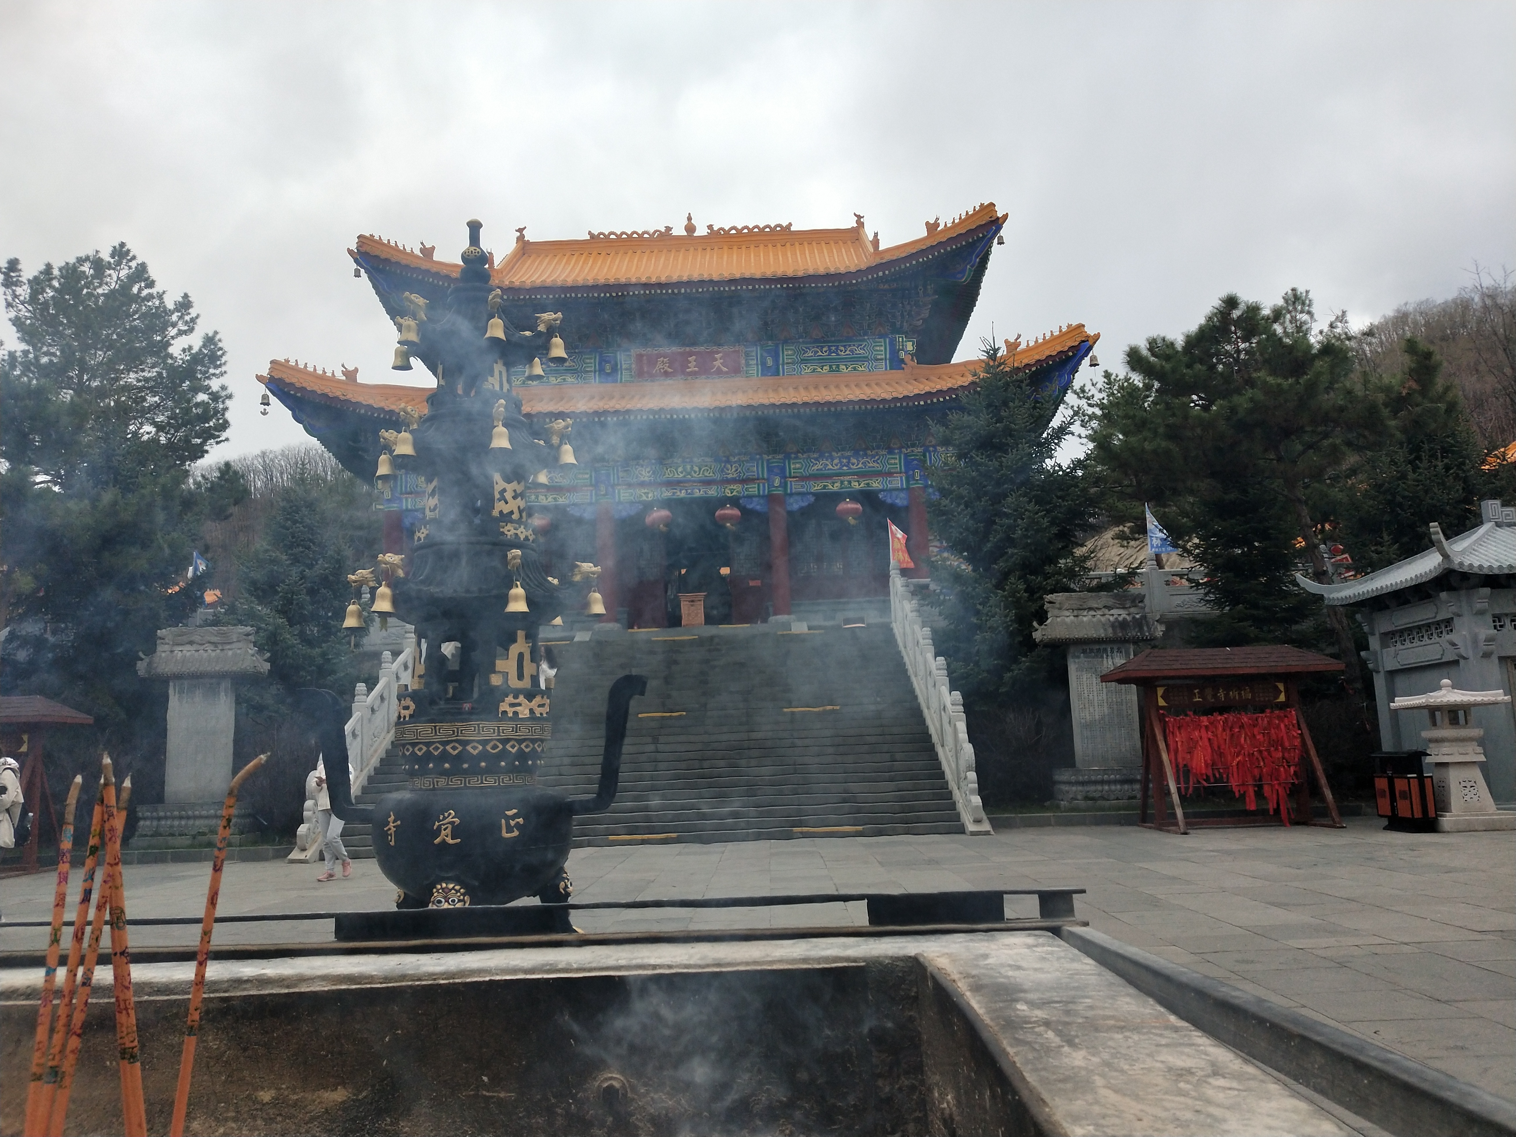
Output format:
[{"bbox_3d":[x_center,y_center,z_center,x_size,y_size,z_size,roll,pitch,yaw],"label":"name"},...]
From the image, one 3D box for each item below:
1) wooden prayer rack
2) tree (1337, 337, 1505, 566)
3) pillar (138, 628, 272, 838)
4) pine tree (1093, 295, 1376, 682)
[{"bbox_3d":[7.058,2.521,15.106,3.100,2.670,1.650,-2,-9,0],"label":"wooden prayer rack"},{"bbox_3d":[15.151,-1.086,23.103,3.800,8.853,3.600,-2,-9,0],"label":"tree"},{"bbox_3d":[-9.711,2.823,17.595,1.980,3.665,0.850,-2,-9,0],"label":"pillar"},{"bbox_3d":[9.570,-1.012,20.118,5.600,9.642,5.200,-2,-9,0],"label":"pine tree"}]

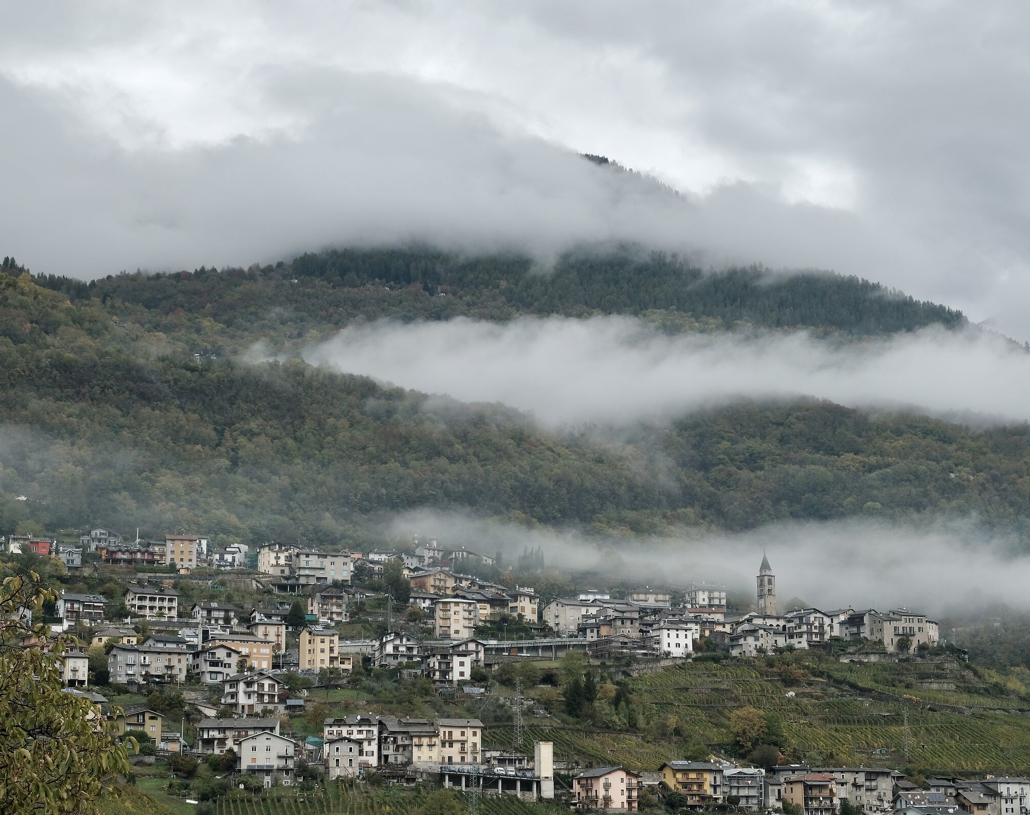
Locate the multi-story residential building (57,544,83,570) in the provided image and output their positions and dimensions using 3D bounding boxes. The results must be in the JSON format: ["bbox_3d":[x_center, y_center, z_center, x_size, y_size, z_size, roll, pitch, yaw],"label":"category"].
[{"bbox_3d":[-173.510,58.710,715.000,9.600,10.200,9.500,1,-10,-9],"label":"multi-story residential building"}]

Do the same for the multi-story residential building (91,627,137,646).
[{"bbox_3d":[-122.890,71.120,563.000,11.500,7.200,9.500,4,-12,-22],"label":"multi-story residential building"}]

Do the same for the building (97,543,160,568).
[{"bbox_3d":[-155.680,59.480,738.000,24.000,9.200,11.500,4,-11,-24],"label":"building"}]

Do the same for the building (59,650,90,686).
[{"bbox_3d":[-132.230,78.530,550.000,7.000,10.800,9.500,6,-13,-29],"label":"building"}]

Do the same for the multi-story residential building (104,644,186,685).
[{"bbox_3d":[-113.830,79.420,568.000,23.300,11.250,9.500,7,-13,-33],"label":"multi-story residential building"}]

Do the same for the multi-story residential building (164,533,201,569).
[{"bbox_3d":[-134.870,59.010,741.930,13.700,14.920,11.500,2,-12,-10],"label":"multi-story residential building"}]

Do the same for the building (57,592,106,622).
[{"bbox_3d":[-151.330,69.930,640.000,14.500,9.630,9.500,8,-14,-35],"label":"building"}]

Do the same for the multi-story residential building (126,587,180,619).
[{"bbox_3d":[-113.740,61.590,575.000,14.500,10.200,10.500,6,-13,-28],"label":"multi-story residential building"}]

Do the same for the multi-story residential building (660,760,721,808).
[{"bbox_3d":[46.410,99.740,485.010,13.200,11.740,10.000,3,-13,-15],"label":"multi-story residential building"}]

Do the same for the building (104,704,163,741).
[{"bbox_3d":[-99.700,83.200,480.000,10.800,10.000,11.000,7,-13,-37],"label":"building"}]

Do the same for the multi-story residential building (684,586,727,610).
[{"bbox_3d":[77.570,77.830,745.000,12.300,11.200,11.000,4,-12,-22],"label":"multi-story residential building"}]

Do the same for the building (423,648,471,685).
[{"bbox_3d":[-19.900,77.240,544.970,11.800,11.010,10.200,4,-13,-21],"label":"building"}]

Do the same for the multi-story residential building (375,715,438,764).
[{"bbox_3d":[-29.550,92.750,507.990,15.500,13.530,12.000,2,-12,-13],"label":"multi-story residential building"}]

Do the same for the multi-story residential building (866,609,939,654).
[{"bbox_3d":[131.090,76.020,620.000,21.500,13.800,11.000,4,-11,-25],"label":"multi-story residential building"}]

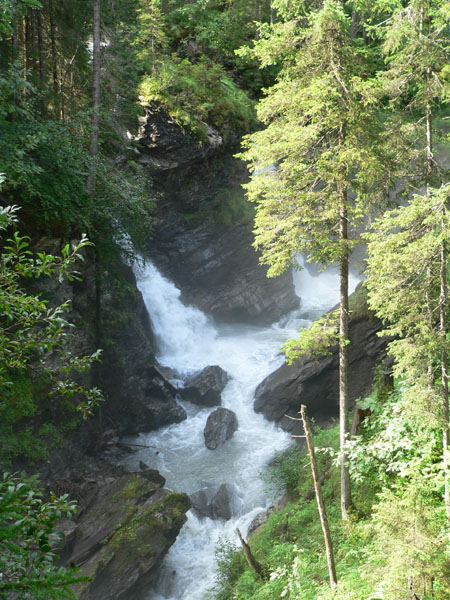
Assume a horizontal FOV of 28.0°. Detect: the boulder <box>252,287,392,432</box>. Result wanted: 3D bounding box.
[{"bbox_3d":[3.800,2.250,35.000,5.300,4.600,5.200,0,12,0],"label":"boulder"}]

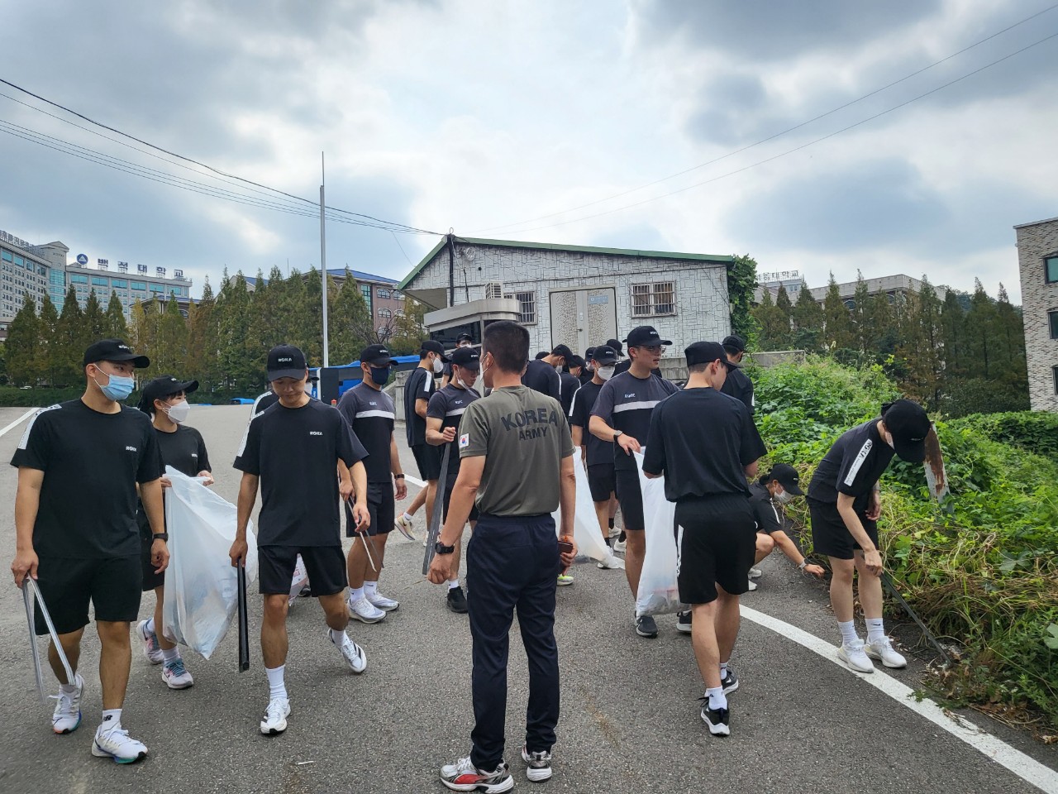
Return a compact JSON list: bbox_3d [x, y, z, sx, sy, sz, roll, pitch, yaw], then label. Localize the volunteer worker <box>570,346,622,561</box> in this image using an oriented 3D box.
[{"bbox_3d":[0.570,0.448,6.480,0.520,1.750,0.420,-1,-4,-12],"label":"volunteer worker"}]

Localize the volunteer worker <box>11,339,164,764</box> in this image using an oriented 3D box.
[{"bbox_3d":[-1.986,0.622,3.600,0.620,1.770,0.460,1,-5,-43],"label":"volunteer worker"}]

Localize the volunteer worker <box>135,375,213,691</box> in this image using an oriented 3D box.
[{"bbox_3d":[-1.957,0.708,4.350,0.500,1.653,0.650,1,-5,-42],"label":"volunteer worker"}]

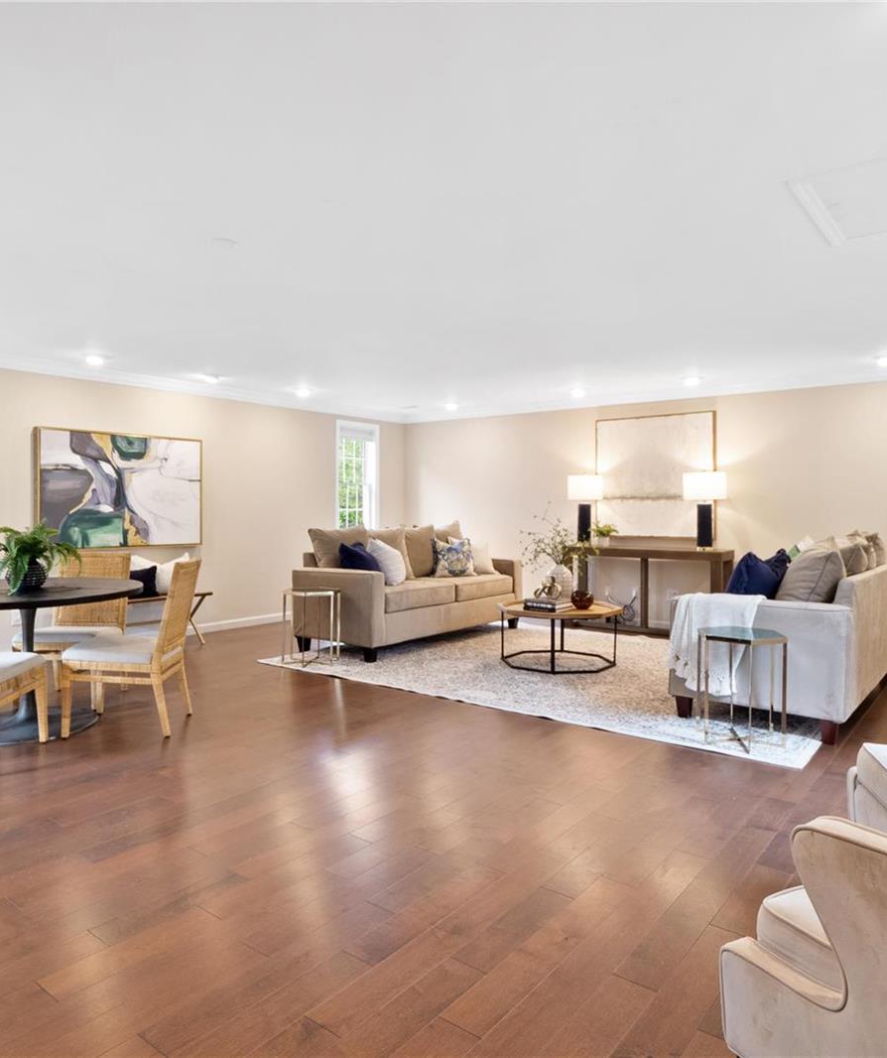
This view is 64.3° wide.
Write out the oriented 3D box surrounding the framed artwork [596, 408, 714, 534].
[{"bbox_3d":[2.127,-0.525,7.146,1.204,1.225,0.046,1,2,35],"label":"framed artwork"}]

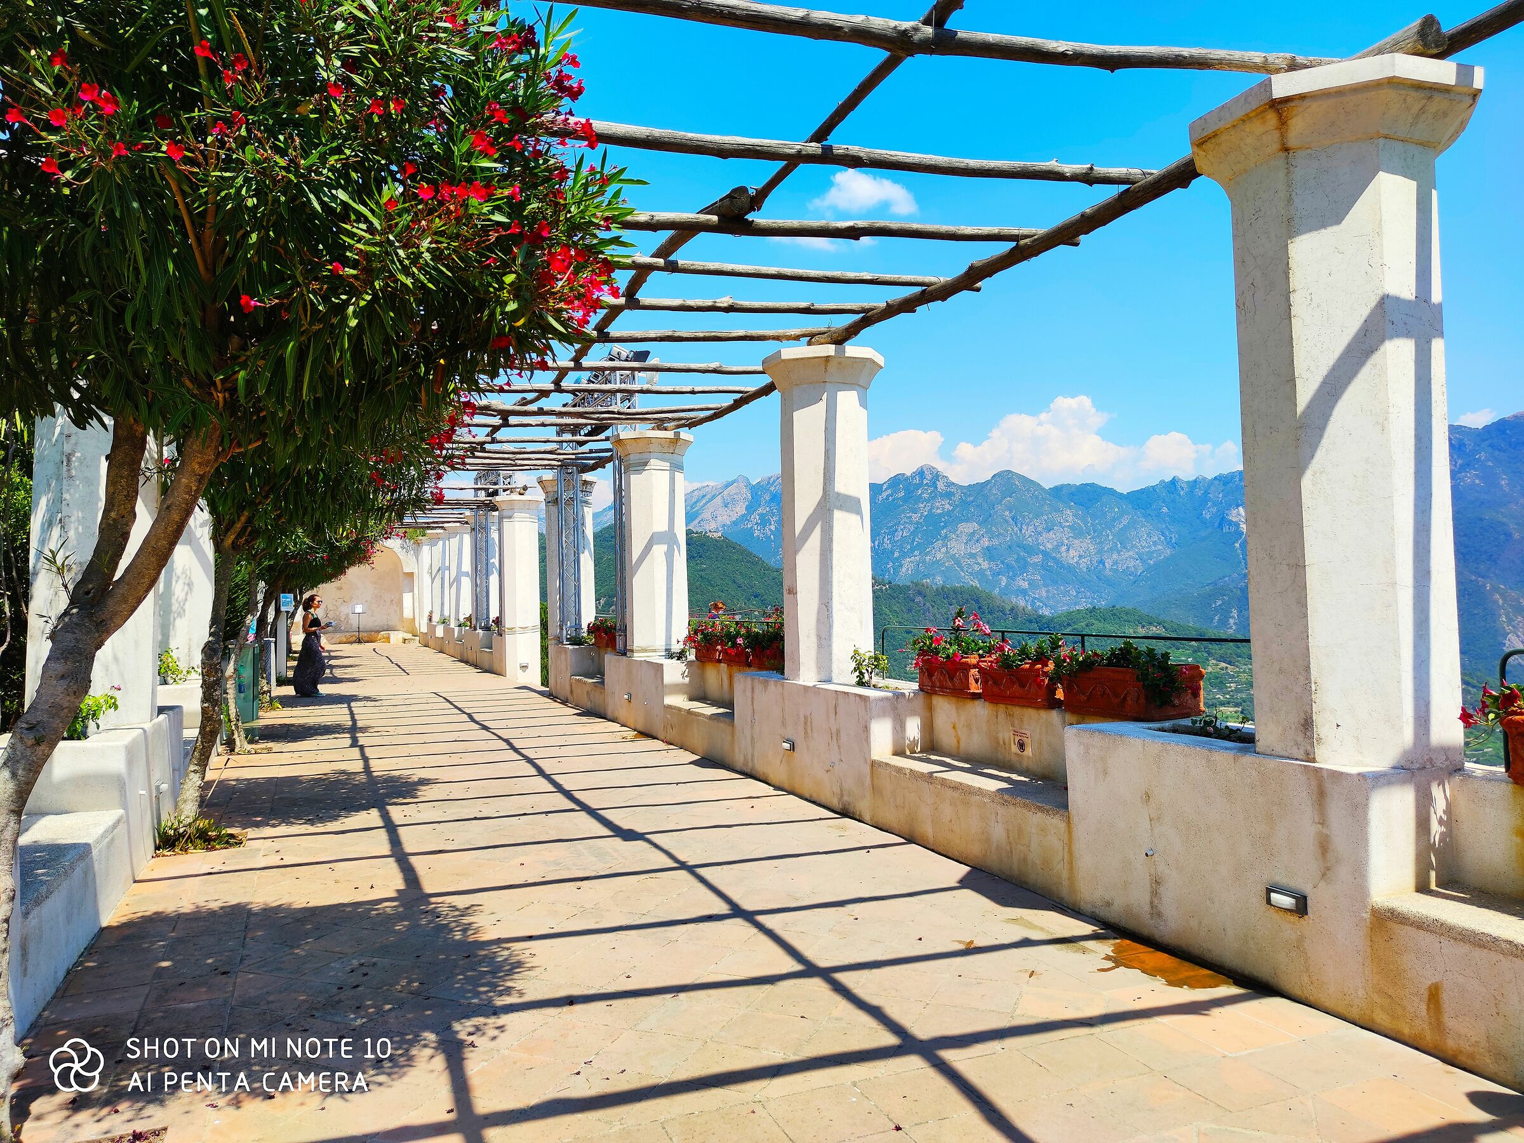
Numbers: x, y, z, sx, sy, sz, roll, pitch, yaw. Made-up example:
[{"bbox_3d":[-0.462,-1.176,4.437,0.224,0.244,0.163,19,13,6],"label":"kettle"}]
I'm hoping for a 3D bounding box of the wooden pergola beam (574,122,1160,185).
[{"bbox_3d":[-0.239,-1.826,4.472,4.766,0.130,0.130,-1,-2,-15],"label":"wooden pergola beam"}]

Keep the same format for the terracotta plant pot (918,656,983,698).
[{"bbox_3d":[1.334,0.668,6.828,0.380,0.240,0.580,0,-2,-23],"label":"terracotta plant pot"}]

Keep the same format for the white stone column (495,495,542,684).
[{"bbox_3d":[-4.727,0.357,20.689,0.880,3.600,0.880,0,-2,-23],"label":"white stone column"}]

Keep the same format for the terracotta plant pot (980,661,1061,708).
[{"bbox_3d":[1.613,0.646,6.165,0.380,0.240,0.580,0,-2,-23],"label":"terracotta plant pot"}]

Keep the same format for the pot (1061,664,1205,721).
[{"bbox_3d":[1.919,0.620,5.491,0.410,0.245,0.570,0,-2,-23],"label":"pot"}]

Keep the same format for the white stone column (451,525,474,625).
[{"bbox_3d":[-8.104,0.113,28.599,0.900,2.771,0.900,-1,-2,-22],"label":"white stone column"}]

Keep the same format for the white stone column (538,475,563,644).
[{"bbox_3d":[-3.005,-0.171,16.601,0.880,2.600,0.880,0,-2,-23],"label":"white stone column"}]

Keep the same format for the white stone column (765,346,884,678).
[{"bbox_3d":[0.502,-0.414,8.167,0.904,2.482,0.904,-1,-2,-22],"label":"white stone column"}]

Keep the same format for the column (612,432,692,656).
[{"bbox_3d":[-1.247,-0.293,12.407,0.914,2.592,0.914,-1,-2,-22],"label":"column"}]

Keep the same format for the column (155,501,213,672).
[{"bbox_3d":[-5.834,-0.236,10.613,0.904,2.562,0.904,-1,-2,-22],"label":"column"}]

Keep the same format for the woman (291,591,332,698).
[{"bbox_3d":[-7.391,1.221,17.400,0.600,1.670,0.500,-1,-2,-15],"label":"woman"}]

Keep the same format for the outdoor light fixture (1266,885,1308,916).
[{"bbox_3d":[1.942,1.211,3.906,0.040,0.075,0.155,0,-2,-23],"label":"outdoor light fixture"}]

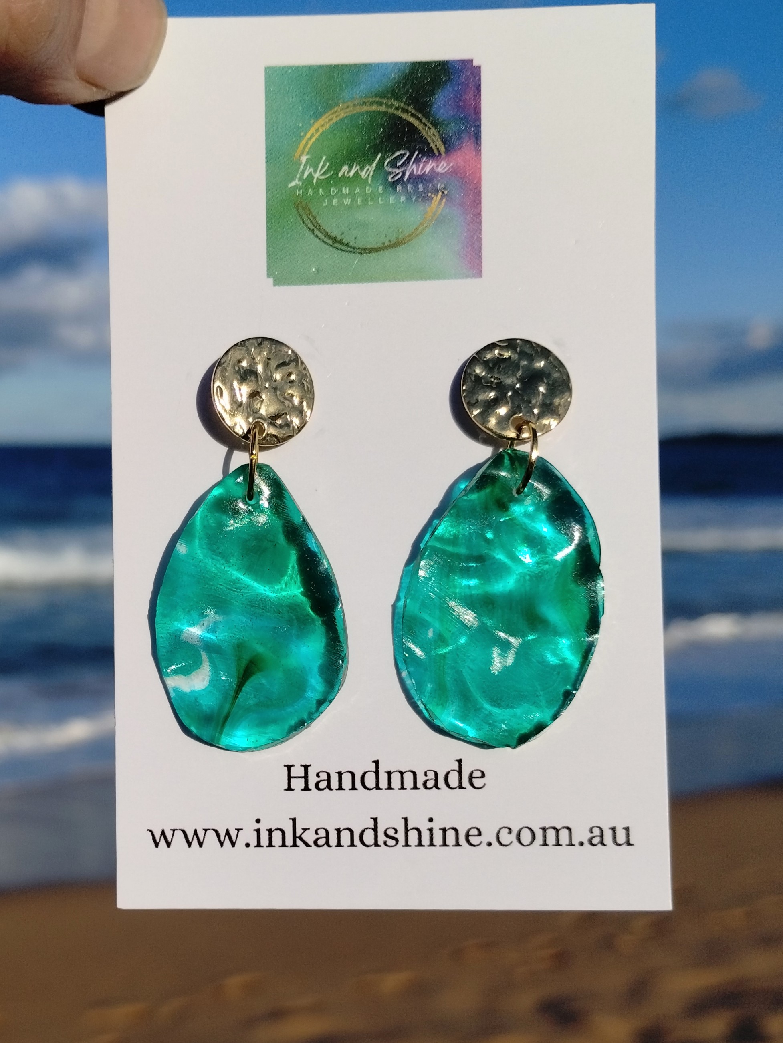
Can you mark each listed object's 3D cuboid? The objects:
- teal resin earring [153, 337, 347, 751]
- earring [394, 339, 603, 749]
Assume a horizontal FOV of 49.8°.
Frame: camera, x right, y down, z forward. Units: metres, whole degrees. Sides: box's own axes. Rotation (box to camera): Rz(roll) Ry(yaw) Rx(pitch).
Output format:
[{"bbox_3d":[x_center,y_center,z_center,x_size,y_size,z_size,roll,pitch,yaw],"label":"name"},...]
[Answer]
[{"bbox_3d":[-0.014,0.002,0.085,0.019,0.041,0.006,0,-1,2],"label":"teal resin earring"},{"bbox_3d":[0.011,0.002,0.084,0.021,0.041,0.006,1,-1,2],"label":"earring"}]

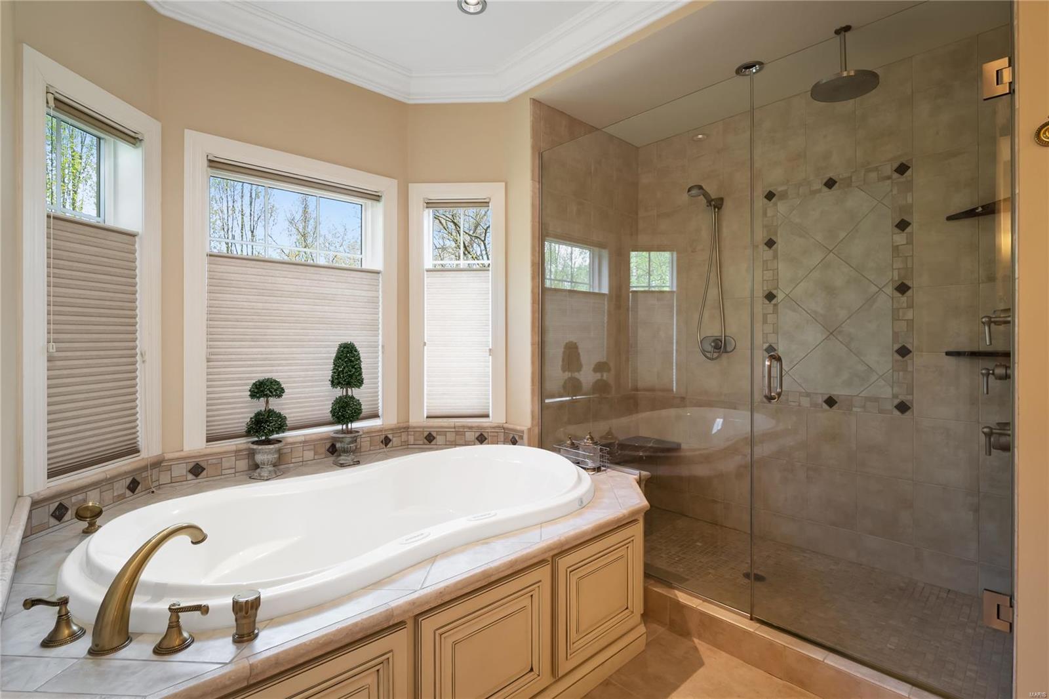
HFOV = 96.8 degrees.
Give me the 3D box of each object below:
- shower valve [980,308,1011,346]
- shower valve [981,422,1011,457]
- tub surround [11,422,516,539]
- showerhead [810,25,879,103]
[{"bbox_3d":[1.739,-0.081,1.716,0.080,0.130,0.100,-1,1,-45],"label":"shower valve"},{"bbox_3d":[1.739,0.330,1.716,0.085,0.125,0.100,-1,1,-45],"label":"shower valve"},{"bbox_3d":[-0.964,0.537,2.330,2.106,0.142,0.611,-1,1,-41],"label":"tub surround"},{"bbox_3d":[1.415,-1.283,2.060,0.250,0.260,0.250,-1,1,-45],"label":"showerhead"}]

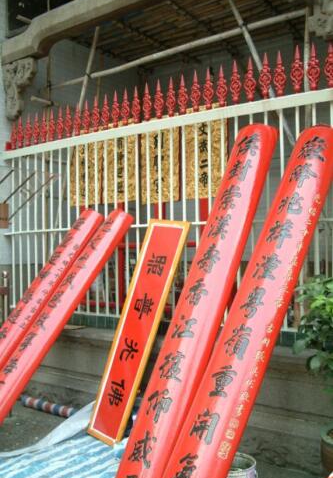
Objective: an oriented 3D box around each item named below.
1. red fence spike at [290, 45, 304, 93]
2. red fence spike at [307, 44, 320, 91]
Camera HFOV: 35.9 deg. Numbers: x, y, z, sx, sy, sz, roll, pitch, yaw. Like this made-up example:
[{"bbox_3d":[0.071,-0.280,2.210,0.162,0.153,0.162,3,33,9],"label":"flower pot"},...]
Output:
[{"bbox_3d":[0.913,-1.183,3.576,0.088,0.325,0.045,-2,-2,36],"label":"red fence spike"},{"bbox_3d":[1.039,-1.218,3.624,0.086,0.332,0.079,-2,-2,35],"label":"red fence spike"}]

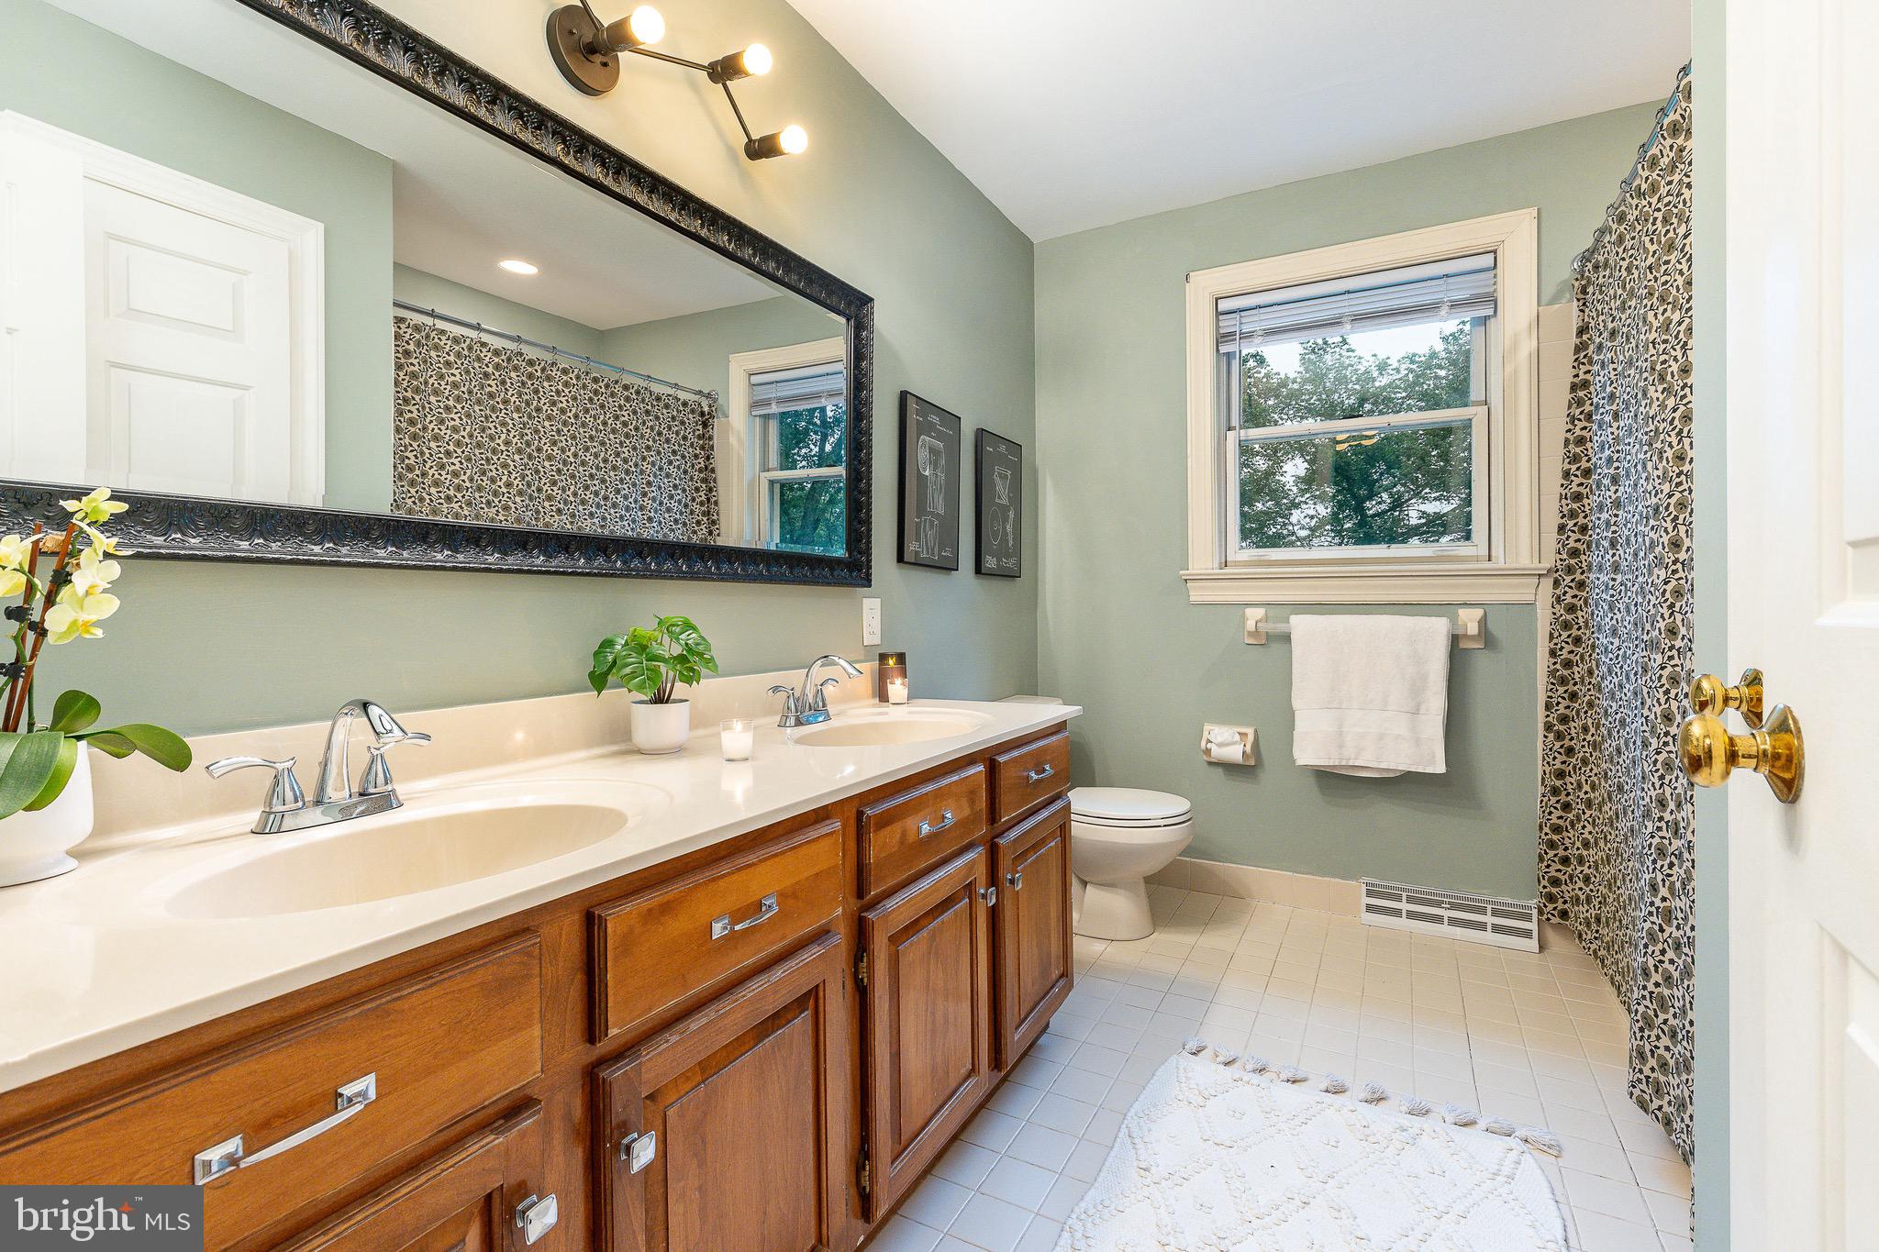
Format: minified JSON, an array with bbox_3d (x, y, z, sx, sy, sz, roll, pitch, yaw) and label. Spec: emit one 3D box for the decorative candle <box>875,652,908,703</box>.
[{"bbox_3d":[-0.116,0.123,2.014,0.070,0.115,0.070,-1,1,0],"label":"decorative candle"}]

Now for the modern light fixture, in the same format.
[{"bbox_3d":[-0.499,-0.977,1.336,0.185,0.220,0.710,0,1,28],"label":"modern light fixture"}]

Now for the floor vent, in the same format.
[{"bbox_3d":[1.526,0.860,2.511,0.447,0.137,0.056,0,1,28],"label":"floor vent"}]

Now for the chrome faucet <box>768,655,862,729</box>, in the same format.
[{"bbox_3d":[-0.217,0.122,1.655,0.175,0.134,0.230,0,1,28],"label":"chrome faucet"}]

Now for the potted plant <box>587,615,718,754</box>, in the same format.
[{"bbox_3d":[-0.438,0.091,1.317,0.200,0.212,0.200,0,1,28],"label":"potted plant"}]

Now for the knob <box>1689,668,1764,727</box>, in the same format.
[{"bbox_3d":[0.869,0.079,0.927,0.057,0.066,0.066,0,1,28],"label":"knob"}]

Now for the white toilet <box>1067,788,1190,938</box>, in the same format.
[{"bbox_3d":[0.469,0.592,2.630,0.660,0.690,0.440,0,1,28],"label":"white toilet"}]

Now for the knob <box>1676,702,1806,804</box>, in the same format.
[{"bbox_3d":[0.558,0.089,0.588,0.057,0.067,0.067,0,1,28],"label":"knob"}]

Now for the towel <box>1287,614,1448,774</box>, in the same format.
[{"bbox_3d":[1.318,0.217,2.573,0.430,0.495,0.060,0,1,28],"label":"towel"}]

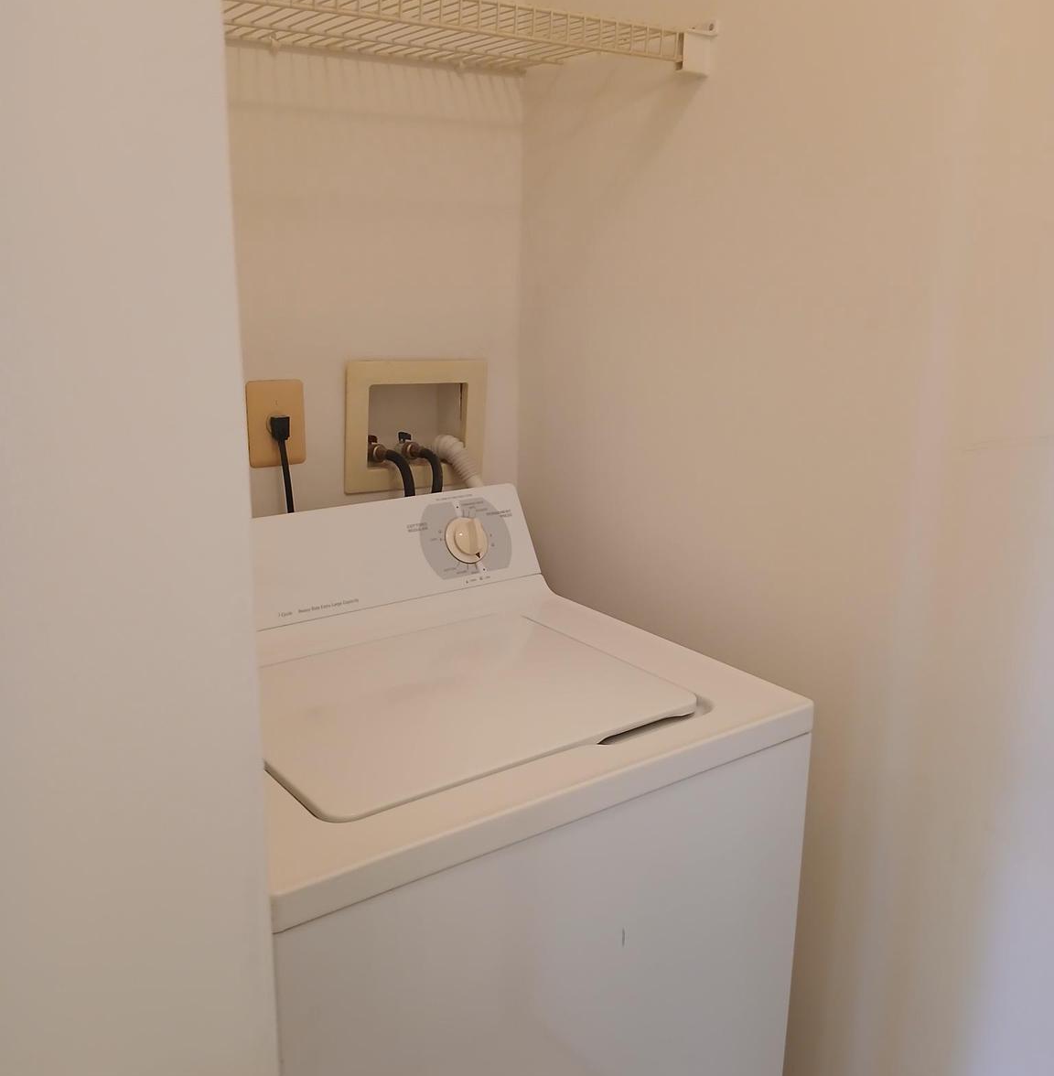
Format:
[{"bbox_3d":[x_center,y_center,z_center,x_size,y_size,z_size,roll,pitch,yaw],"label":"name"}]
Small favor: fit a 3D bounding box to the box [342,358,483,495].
[{"bbox_3d":[-0.197,-0.190,1.736,0.250,0.205,0.090,-9,18,-33],"label":"box"}]

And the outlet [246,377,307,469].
[{"bbox_3d":[-0.369,-0.170,1.569,0.084,0.128,0.012,-9,18,-33],"label":"outlet"}]

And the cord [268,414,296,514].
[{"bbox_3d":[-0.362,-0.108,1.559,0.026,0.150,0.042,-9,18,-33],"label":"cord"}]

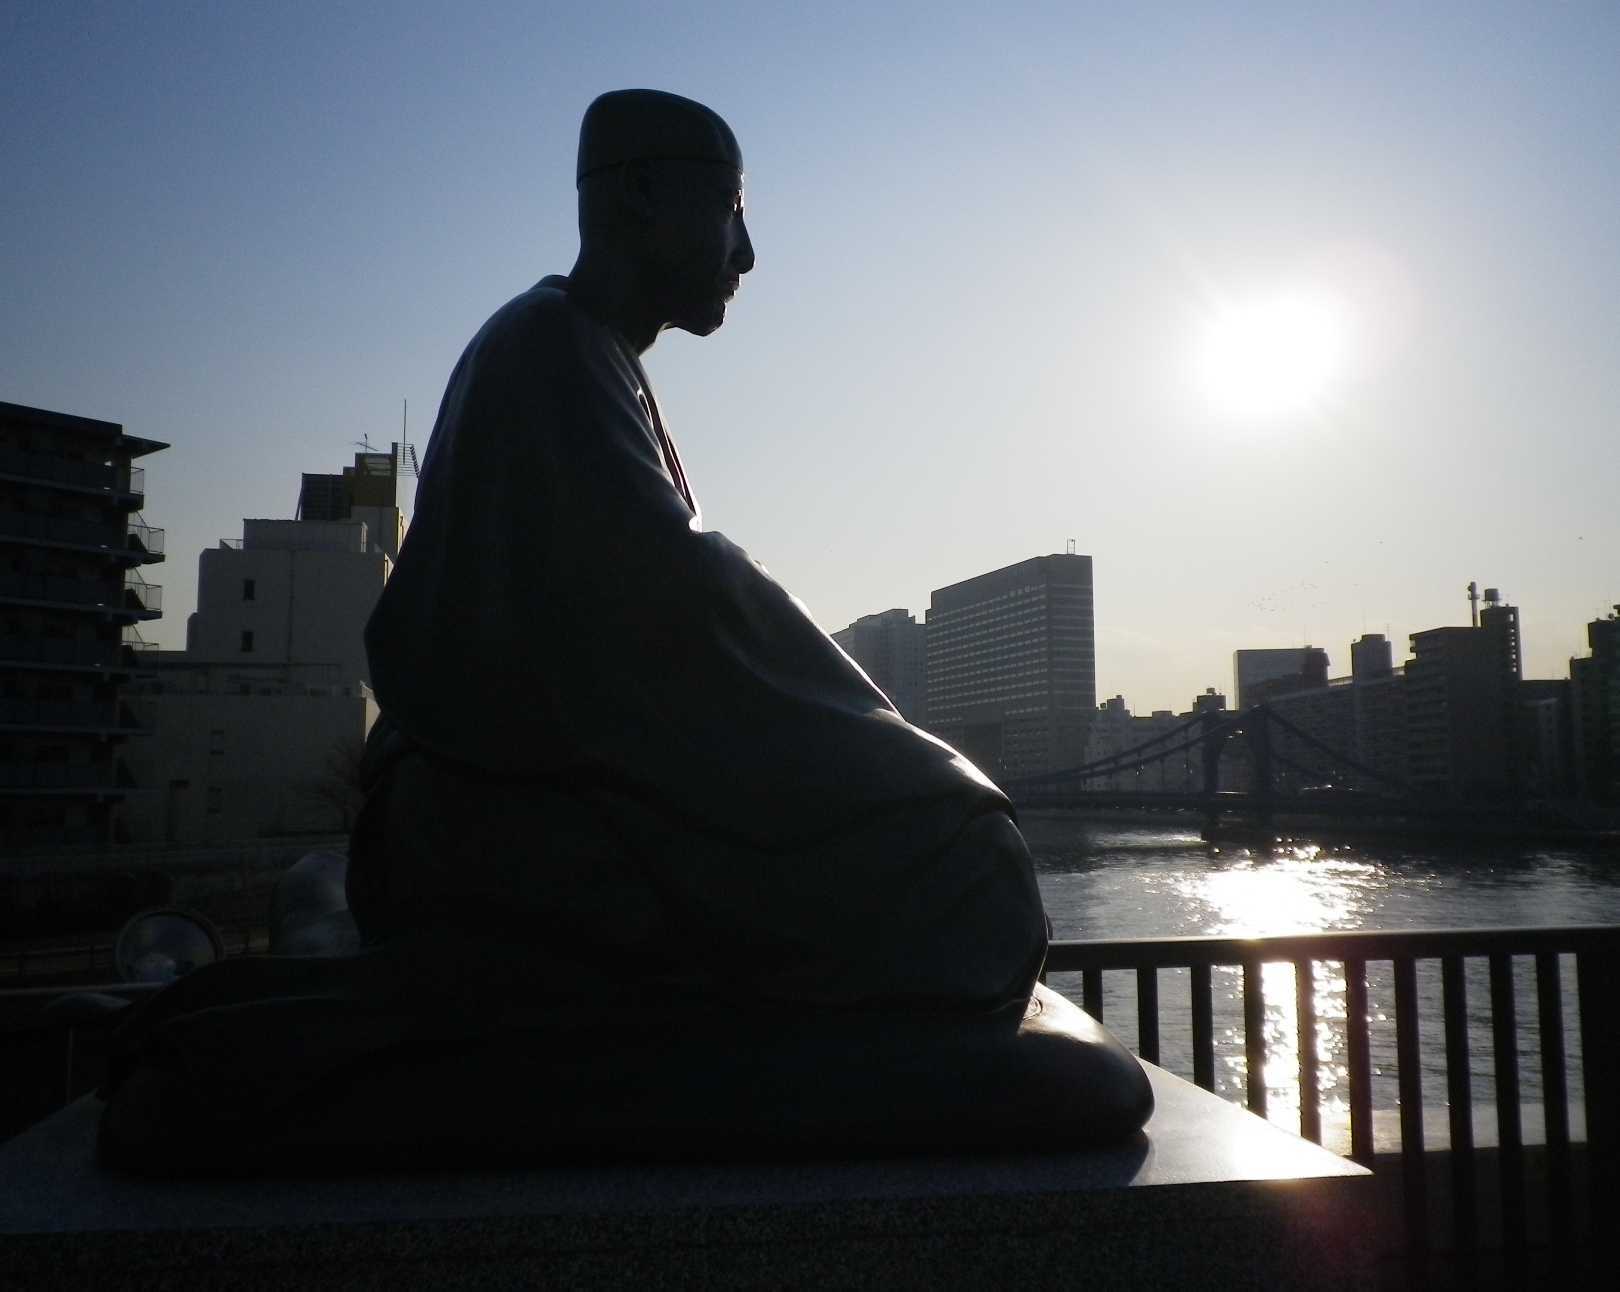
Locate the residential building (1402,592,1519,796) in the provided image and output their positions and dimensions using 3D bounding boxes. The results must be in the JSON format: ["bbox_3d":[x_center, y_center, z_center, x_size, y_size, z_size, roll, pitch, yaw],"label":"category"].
[{"bbox_3d":[145.531,15.120,310.152,16.973,45.828,18.887,0,-6,-3],"label":"residential building"}]

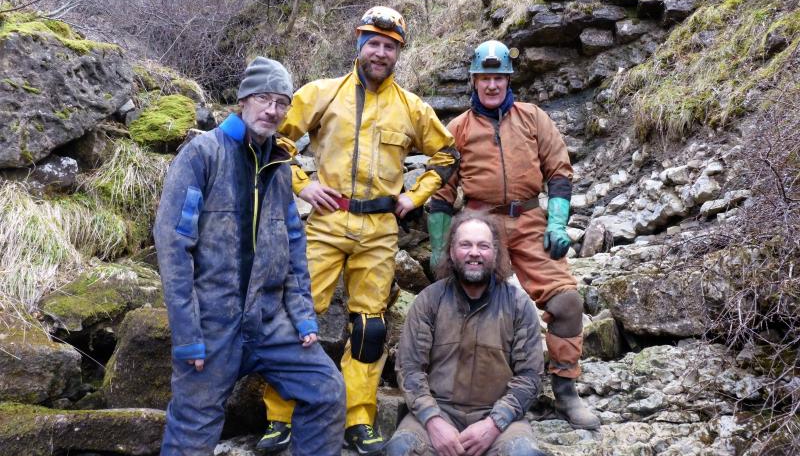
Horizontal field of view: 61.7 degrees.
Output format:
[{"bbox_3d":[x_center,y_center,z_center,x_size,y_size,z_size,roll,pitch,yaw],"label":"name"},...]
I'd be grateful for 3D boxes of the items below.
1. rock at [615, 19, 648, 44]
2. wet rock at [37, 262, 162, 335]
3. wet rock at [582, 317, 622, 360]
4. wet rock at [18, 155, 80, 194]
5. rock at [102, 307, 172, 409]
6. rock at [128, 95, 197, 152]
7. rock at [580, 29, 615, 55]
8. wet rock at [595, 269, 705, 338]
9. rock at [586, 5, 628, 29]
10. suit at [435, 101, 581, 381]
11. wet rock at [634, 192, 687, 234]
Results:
[{"bbox_3d":[2.487,-2.111,7.200,0.350,0.250,0.300,0,2,11],"label":"rock"},{"bbox_3d":[-1.531,0.358,3.450,0.640,0.360,0.450,0,2,-11],"label":"wet rock"},{"bbox_3d":[1.122,0.618,3.750,0.230,0.240,0.240,0,2,11],"label":"wet rock"},{"bbox_3d":[-2.262,-0.343,4.300,0.380,0.250,0.300,0,2,-11],"label":"wet rock"},{"bbox_3d":[-1.215,0.628,3.250,0.420,0.480,0.420,-1,3,-11],"label":"rock"},{"bbox_3d":[-1.488,-0.655,4.200,0.430,0.350,0.400,-1,3,-11],"label":"rock"},{"bbox_3d":[2.122,-2.004,7.200,0.350,0.260,0.300,0,2,11],"label":"rock"},{"bbox_3d":[1.476,0.445,3.950,0.600,0.370,0.420,0,2,11],"label":"wet rock"},{"bbox_3d":[2.105,-2.146,6.800,0.420,0.230,0.360,0,3,9],"label":"rock"},{"bbox_3d":[0.494,0.053,3.080,0.700,1.290,0.420,0,3,2],"label":"suit"},{"bbox_3d":[1.866,-0.104,4.800,0.360,0.280,0.320,0,2,11],"label":"wet rock"}]

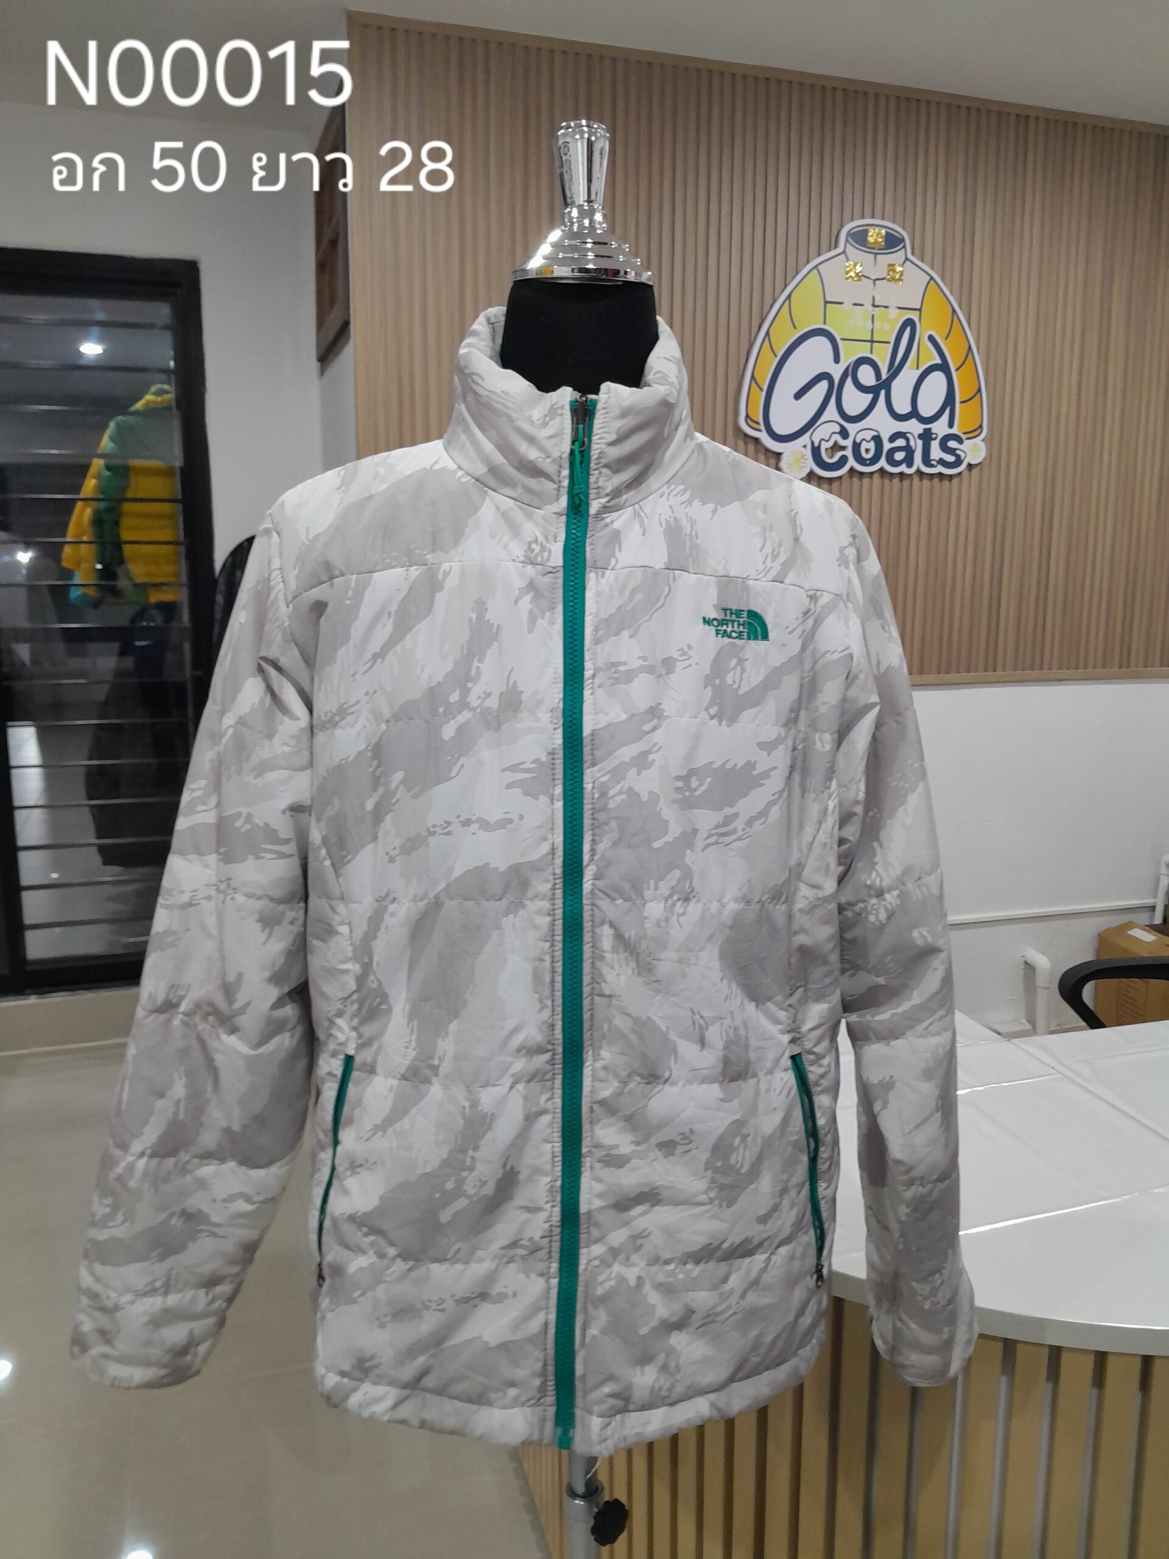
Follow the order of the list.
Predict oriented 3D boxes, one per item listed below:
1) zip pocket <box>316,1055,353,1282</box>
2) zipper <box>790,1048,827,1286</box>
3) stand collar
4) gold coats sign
[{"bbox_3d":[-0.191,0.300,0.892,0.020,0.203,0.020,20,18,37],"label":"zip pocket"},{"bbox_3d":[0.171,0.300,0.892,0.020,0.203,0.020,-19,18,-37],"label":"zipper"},{"bbox_3d":[-0.010,-0.257,0.808,0.171,0.153,0.170,-1,10,-6],"label":"stand collar"},{"bbox_3d":[0.707,-1.059,2.908,0.696,0.614,0.030,-3,10,-16],"label":"gold coats sign"}]

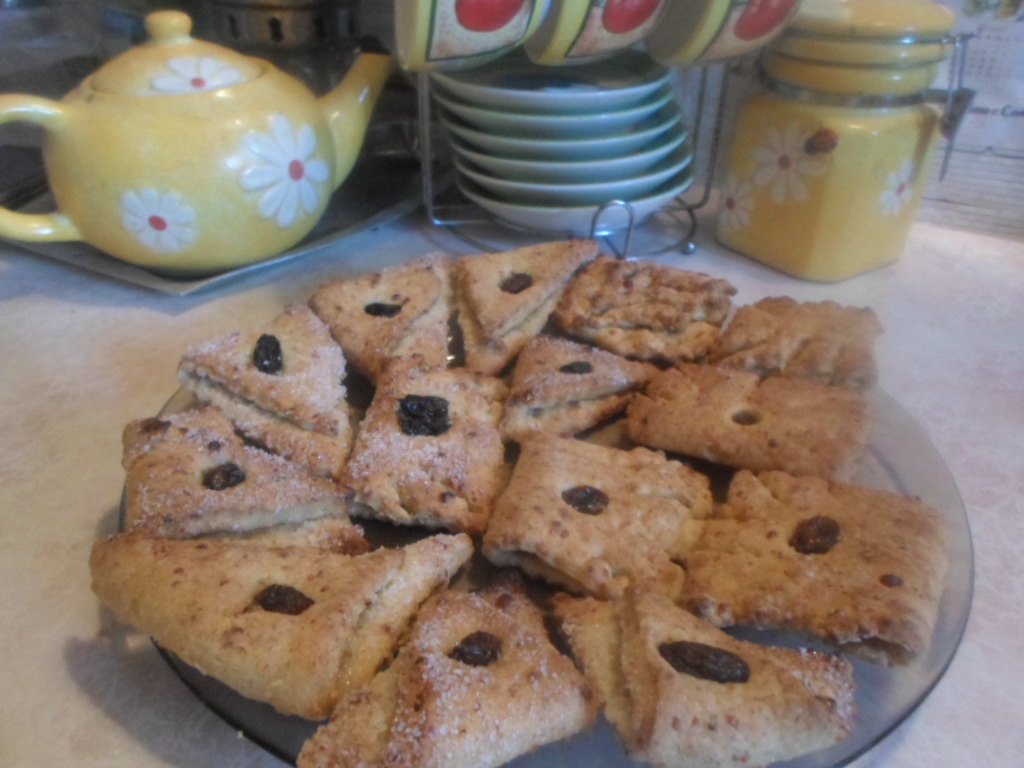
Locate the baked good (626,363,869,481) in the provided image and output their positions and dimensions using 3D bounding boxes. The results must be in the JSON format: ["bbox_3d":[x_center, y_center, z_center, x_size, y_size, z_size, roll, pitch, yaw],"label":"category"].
[{"bbox_3d":[0.080,0.015,0.254,0.077,0.021,0.043,9,35,12],"label":"baked good"}]

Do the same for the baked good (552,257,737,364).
[{"bbox_3d":[0.059,-0.031,0.323,0.069,0.023,0.050,14,36,18],"label":"baked good"}]

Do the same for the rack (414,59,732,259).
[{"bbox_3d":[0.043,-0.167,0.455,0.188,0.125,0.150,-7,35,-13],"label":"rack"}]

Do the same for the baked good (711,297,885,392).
[{"bbox_3d":[0.114,-0.015,0.300,0.068,0.022,0.047,5,34,6],"label":"baked good"}]

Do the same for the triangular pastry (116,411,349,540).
[{"bbox_3d":[-0.082,0.031,0.227,0.072,0.023,0.055,8,34,10],"label":"triangular pastry"}]

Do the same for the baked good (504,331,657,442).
[{"bbox_3d":[0.026,0.005,0.272,0.053,0.020,0.050,11,35,15],"label":"baked good"}]

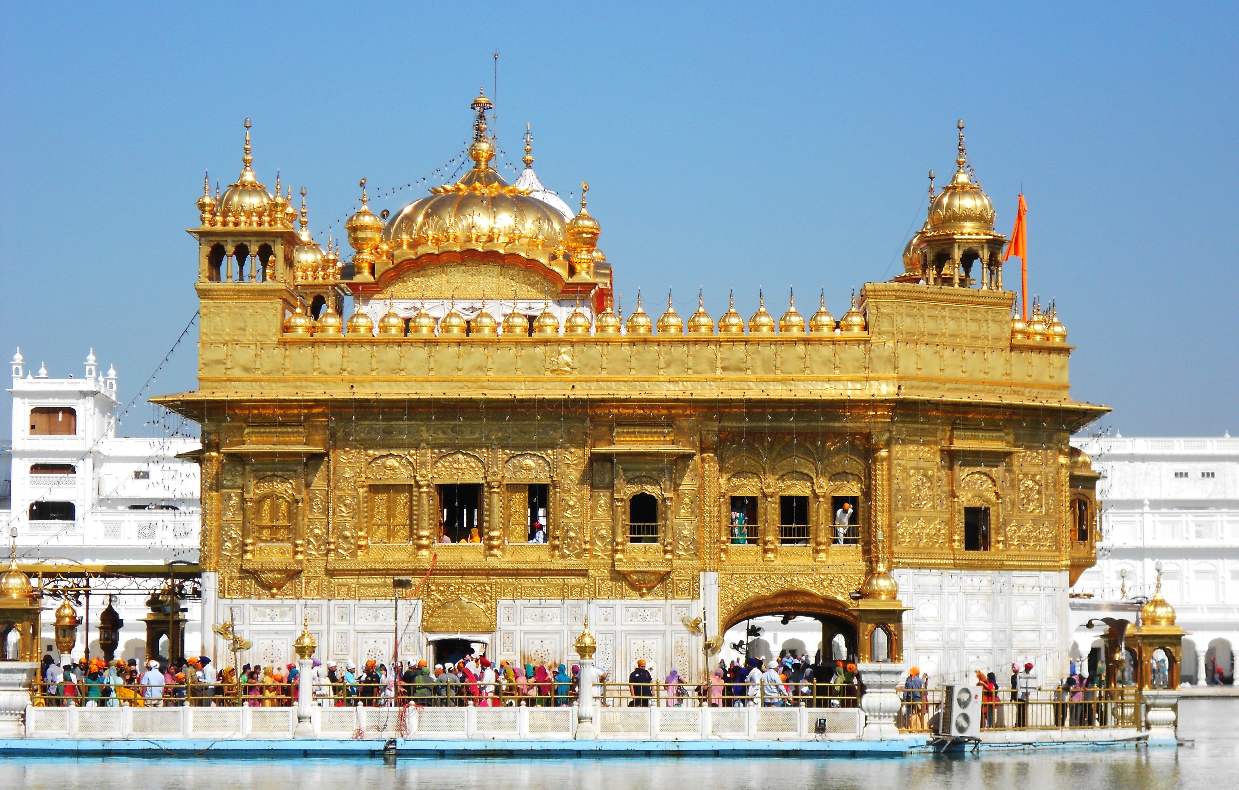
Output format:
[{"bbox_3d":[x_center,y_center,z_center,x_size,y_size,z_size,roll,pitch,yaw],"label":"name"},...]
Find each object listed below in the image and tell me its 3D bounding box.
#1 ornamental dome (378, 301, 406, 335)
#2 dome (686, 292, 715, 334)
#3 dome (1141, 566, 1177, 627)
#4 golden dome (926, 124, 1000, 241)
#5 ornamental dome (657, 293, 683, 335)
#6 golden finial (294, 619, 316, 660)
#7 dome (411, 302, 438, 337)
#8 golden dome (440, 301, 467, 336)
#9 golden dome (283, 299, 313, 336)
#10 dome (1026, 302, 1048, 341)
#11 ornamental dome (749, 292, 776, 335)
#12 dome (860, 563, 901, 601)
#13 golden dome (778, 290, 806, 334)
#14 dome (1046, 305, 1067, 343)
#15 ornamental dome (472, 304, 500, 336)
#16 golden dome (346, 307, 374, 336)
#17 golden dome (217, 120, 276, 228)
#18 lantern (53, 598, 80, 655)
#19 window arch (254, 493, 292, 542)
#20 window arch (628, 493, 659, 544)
[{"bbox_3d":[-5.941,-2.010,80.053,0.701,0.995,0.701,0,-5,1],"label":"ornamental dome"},{"bbox_3d":[1.957,-1.969,74.535,0.656,1.058,0.656,0,-5,2],"label":"dome"},{"bbox_3d":[13.260,4.941,75.637,0.877,1.531,0.877,0,-5,1],"label":"dome"},{"bbox_3d":[9.185,-5.744,82.275,1.973,3.160,1.973,0,-5,1],"label":"golden dome"},{"bbox_3d":[1.236,-1.996,74.866,0.653,1.101,0.612,0,-5,1],"label":"ornamental dome"},{"bbox_3d":[-7.645,5.944,74.865,0.555,1.033,0.555,0,-5,1],"label":"golden finial"},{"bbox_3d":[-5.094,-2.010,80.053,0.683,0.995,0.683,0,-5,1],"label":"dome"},{"bbox_3d":[-4.030,-1.892,74.728,0.658,0.920,0.658,0,-5,2],"label":"golden dome"},{"bbox_3d":[-7.815,-1.913,74.855,0.683,0.957,0.683,0,-5,2],"label":"golden dome"},{"bbox_3d":[11.134,-1.974,82.057,0.565,1.090,0.565,0,-5,1],"label":"dome"},{"bbox_3d":[3.432,-1.973,74.486,0.656,1.046,0.656,0,-5,2],"label":"ornamental dome"},{"bbox_3d":[6.380,4.569,75.283,0.925,0.969,0.925,0,-5,1],"label":"dome"},{"bbox_3d":[4.489,-2.144,79.964,0.675,1.176,0.675,0,-5,1],"label":"golden dome"},{"bbox_3d":[10.957,-1.831,77.124,0.530,1.073,0.510,0,-5,1],"label":"dome"},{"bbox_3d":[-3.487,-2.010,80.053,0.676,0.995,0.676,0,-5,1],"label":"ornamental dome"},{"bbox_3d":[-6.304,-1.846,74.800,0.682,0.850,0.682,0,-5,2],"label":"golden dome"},{"bbox_3d":[-9.195,-5.454,76.044,1.387,2.680,1.387,0,-5,1],"label":"golden dome"},{"bbox_3d":[-13.854,5.835,77.157,0.631,1.412,0.631,0,-5,2],"label":"lantern"},{"bbox_3d":[-8.310,2.944,73.710,0.927,1.186,0.250,0,-5,2],"label":"window arch"},{"bbox_3d":[0.614,3.158,78.914,0.806,1.328,0.200,0,-5,1],"label":"window arch"}]

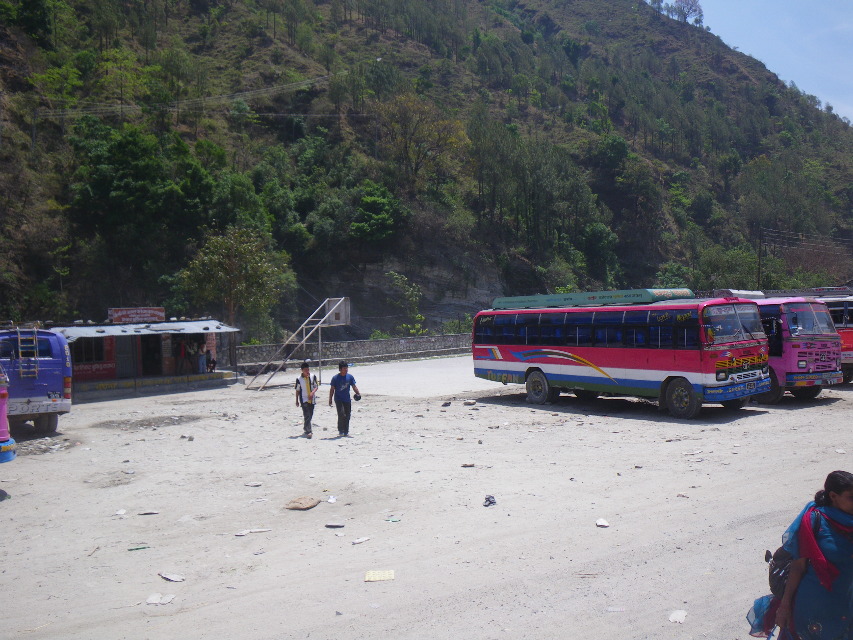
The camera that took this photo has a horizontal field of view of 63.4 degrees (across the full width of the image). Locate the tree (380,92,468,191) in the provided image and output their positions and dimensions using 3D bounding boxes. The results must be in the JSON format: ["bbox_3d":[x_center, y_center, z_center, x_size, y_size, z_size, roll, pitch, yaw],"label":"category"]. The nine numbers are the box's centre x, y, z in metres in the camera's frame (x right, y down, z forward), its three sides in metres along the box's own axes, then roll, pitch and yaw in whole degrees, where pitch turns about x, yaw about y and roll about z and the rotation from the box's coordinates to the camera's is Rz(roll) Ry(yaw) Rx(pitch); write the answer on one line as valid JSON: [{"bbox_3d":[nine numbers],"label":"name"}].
[{"bbox_3d":[-0.426,-25.349,98.000,12.000,13.000,11.000,-1,0,0],"label":"tree"}]

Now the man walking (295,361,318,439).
[{"bbox_3d":[-2.695,1.797,15.500,0.550,1.690,0.400,-1,0,-18],"label":"man walking"}]

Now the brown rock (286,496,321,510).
[{"bbox_3d":[-1.716,2.540,9.600,0.370,0.070,0.520,-1,0,12],"label":"brown rock"}]

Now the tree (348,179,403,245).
[{"bbox_3d":[-5.680,-12.578,80.000,6.300,7.200,6.000,-1,0,0],"label":"tree"}]

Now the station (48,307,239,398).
[{"bbox_3d":[-12.200,1.180,29.200,3.800,3.300,8.000,-1,0,44],"label":"station"}]

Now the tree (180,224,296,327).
[{"bbox_3d":[-10.681,-1.328,39.000,6.300,7.700,6.000,-1,0,0],"label":"tree"}]

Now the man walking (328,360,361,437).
[{"bbox_3d":[-1.854,1.786,15.600,0.680,1.690,0.380,-1,0,-9],"label":"man walking"}]

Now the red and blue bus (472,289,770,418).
[{"bbox_3d":[5.360,0.920,21.390,2.450,3.300,9.600,-1,0,-35],"label":"red and blue bus"}]

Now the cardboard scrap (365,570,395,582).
[{"bbox_3d":[-0.462,2.546,6.850,0.290,0.035,0.280,-1,0,-5],"label":"cardboard scrap"}]

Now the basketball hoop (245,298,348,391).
[{"bbox_3d":[-5.500,0.920,29.600,1.650,3.850,4.500,-1,0,43],"label":"basketball hoop"}]

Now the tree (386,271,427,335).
[{"bbox_3d":[-1.594,-1.076,55.000,3.200,5.600,3.000,-1,0,0],"label":"tree"}]

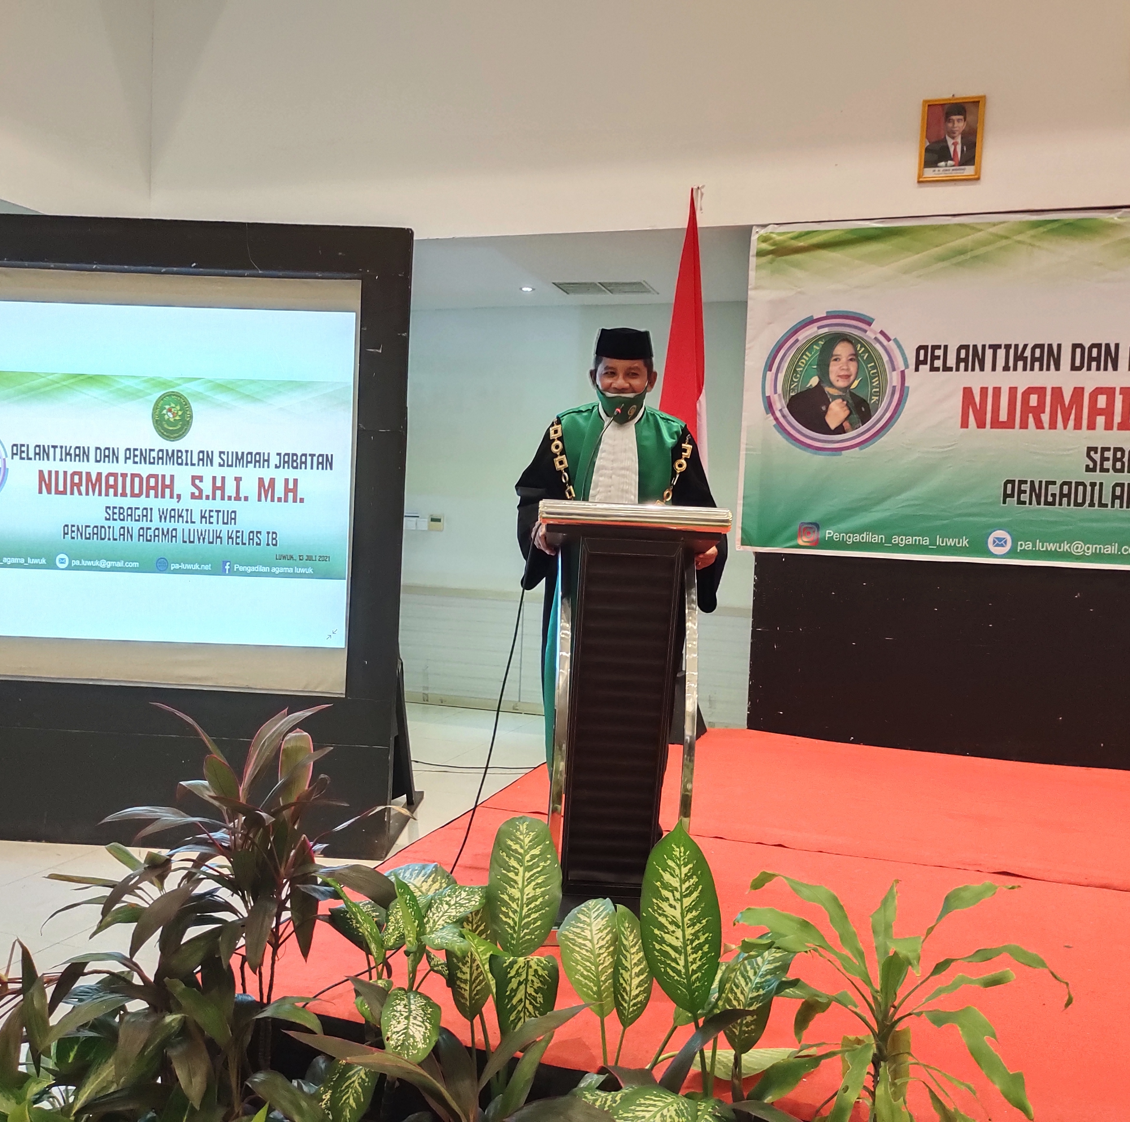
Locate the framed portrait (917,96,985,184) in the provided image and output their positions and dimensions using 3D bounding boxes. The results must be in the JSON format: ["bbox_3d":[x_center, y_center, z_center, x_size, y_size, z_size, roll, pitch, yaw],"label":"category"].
[{"bbox_3d":[1.905,-2.072,5.321,0.291,0.403,0.030,3,3,19],"label":"framed portrait"}]

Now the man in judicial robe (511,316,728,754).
[{"bbox_3d":[0.165,0.106,3.512,0.660,1.702,0.500,3,3,3],"label":"man in judicial robe"}]

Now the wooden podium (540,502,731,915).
[{"bbox_3d":[0.166,0.415,2.971,0.515,1.135,0.500,3,3,3],"label":"wooden podium"}]

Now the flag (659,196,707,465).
[{"bbox_3d":[0.503,-0.913,4.700,0.260,1.400,0.200,3,3,3],"label":"flag"}]

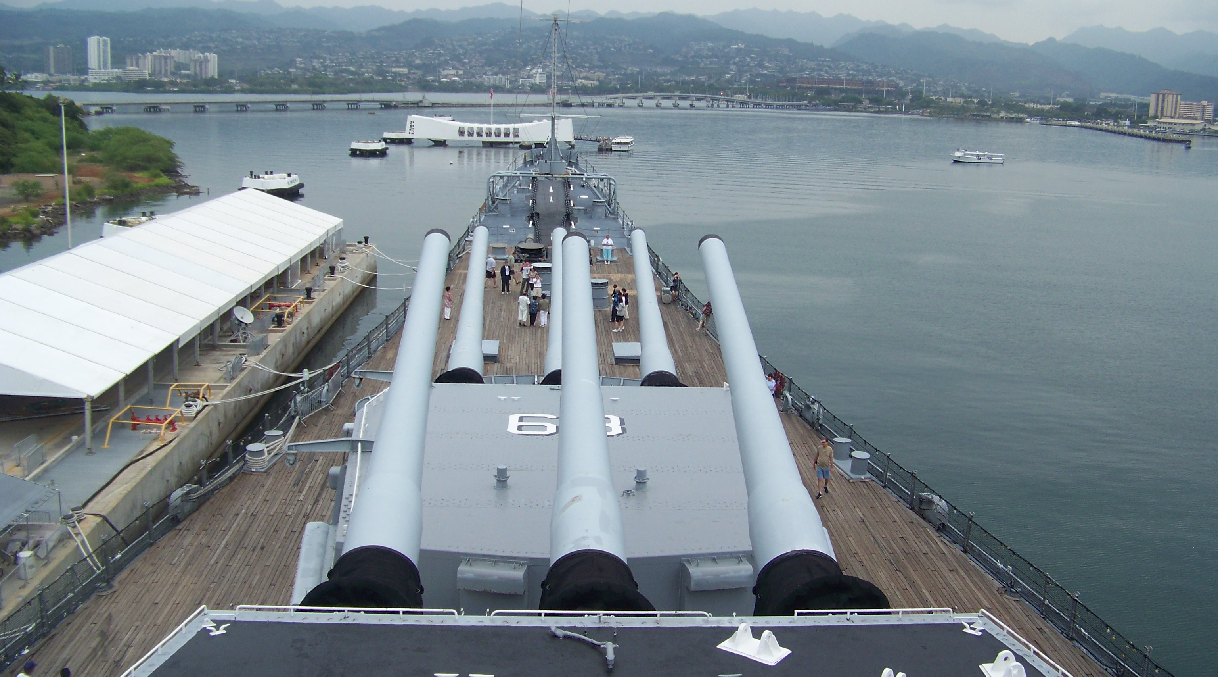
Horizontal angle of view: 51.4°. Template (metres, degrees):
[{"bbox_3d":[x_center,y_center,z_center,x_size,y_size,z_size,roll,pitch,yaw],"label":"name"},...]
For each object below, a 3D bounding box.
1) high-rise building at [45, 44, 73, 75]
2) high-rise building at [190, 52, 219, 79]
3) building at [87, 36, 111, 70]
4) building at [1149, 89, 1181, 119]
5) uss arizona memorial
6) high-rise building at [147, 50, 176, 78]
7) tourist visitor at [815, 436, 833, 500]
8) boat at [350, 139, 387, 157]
[{"bbox_3d":[-1171.343,-591.751,2697.737,48.000,65.584,26.000,2,11,2],"label":"high-rise building"},{"bbox_3d":[-835.183,-561.369,2612.917,45.000,51.973,28.000,3,11,7],"label":"high-rise building"},{"bbox_3d":[-1060.611,-588.679,2634.115,33.000,77.621,33.000,5,12,18],"label":"building"},{"bbox_3d":[713.120,-298.558,1625.522,32.000,38.320,22.000,10,14,37],"label":"building"},{"bbox_3d":[-39.935,-69.606,427.000,56.500,9.600,11.000,1,11,-2],"label":"uss arizona memorial"},{"bbox_3d":[-931.516,-568.601,2632.769,52.000,54.307,24.000,0,11,-4],"label":"high-rise building"},{"bbox_3d":[6.431,3.830,37.722,0.620,1.770,0.500,3,11,10],"label":"tourist visitor"},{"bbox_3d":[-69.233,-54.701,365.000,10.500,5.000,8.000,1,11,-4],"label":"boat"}]

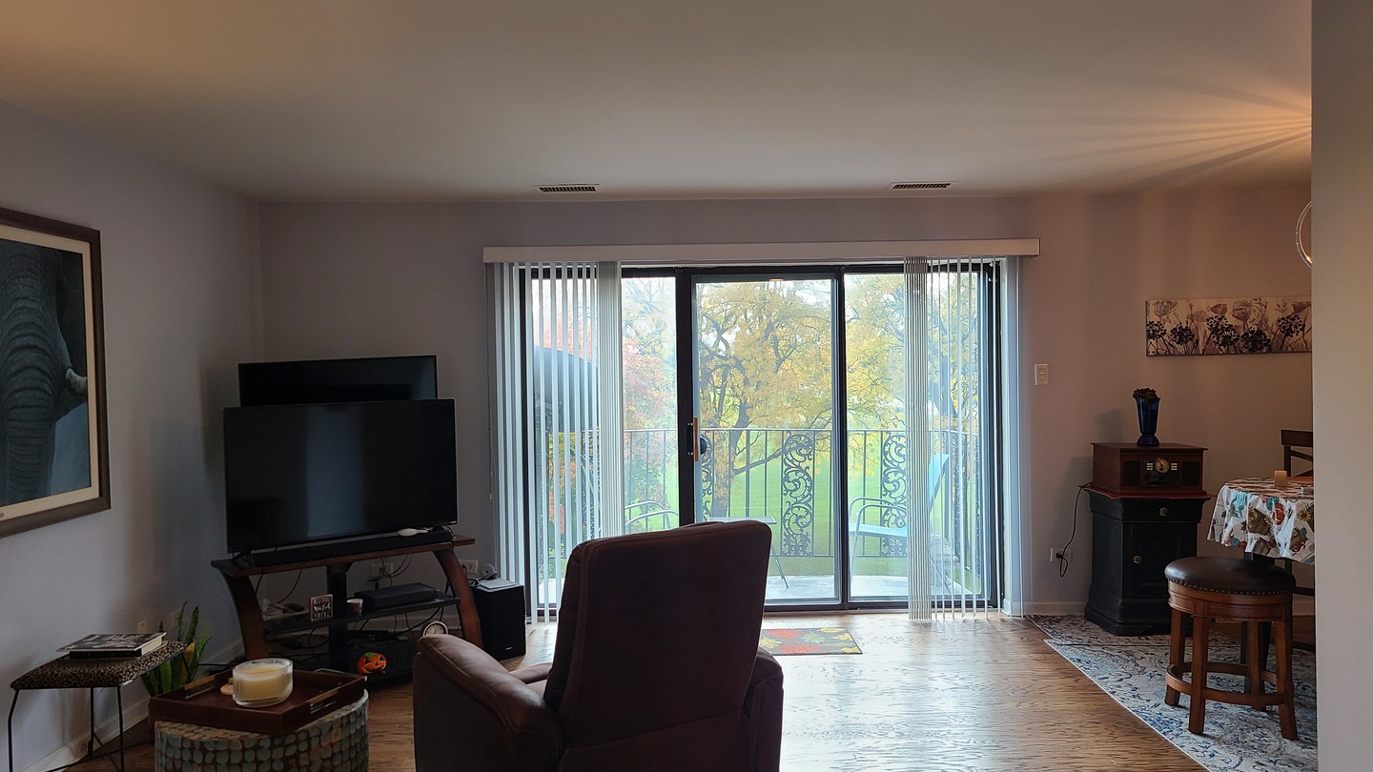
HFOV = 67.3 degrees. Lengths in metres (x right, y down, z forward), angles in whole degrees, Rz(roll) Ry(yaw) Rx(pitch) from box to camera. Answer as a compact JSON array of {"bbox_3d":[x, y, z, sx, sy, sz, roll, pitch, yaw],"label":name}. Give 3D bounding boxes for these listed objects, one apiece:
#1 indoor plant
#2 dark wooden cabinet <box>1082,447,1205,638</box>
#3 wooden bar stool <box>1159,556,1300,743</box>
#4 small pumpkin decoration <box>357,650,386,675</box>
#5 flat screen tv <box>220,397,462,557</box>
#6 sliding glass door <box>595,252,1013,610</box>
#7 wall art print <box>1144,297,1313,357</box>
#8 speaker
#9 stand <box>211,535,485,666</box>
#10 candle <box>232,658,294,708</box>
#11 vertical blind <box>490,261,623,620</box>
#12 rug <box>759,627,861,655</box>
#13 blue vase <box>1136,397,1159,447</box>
[{"bbox_3d":[-2.055,1.172,4.155,0.260,0.560,0.250,-1,1,-2],"label":"indoor plant"},{"bbox_3d":[2.539,0.834,5.743,0.490,0.990,0.460,-1,1,-2],"label":"dark wooden cabinet"},{"bbox_3d":[2.165,1.031,4.113,0.470,0.620,0.470,-1,1,18],"label":"wooden bar stool"},{"bbox_3d":[-1.509,1.314,4.939,0.135,0.112,0.085,-2,1,-41],"label":"small pumpkin decoration"},{"bbox_3d":[-1.635,0.416,4.972,1.125,0.660,0.080,-2,2,-41],"label":"flat screen tv"},{"bbox_3d":[0.540,0.296,6.010,2.600,2.040,0.120,-1,1,0],"label":"sliding glass door"},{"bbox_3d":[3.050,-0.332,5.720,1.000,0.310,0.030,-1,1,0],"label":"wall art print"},{"bbox_3d":[-1.000,1.196,5.290,0.190,0.340,0.300,-2,2,-42],"label":"speaker"},{"bbox_3d":[-1.588,1.113,4.943,1.160,0.630,0.480,-2,1,-41],"label":"stand"},{"bbox_3d":[-1.080,0.761,2.630,0.145,0.080,0.145,-1,1,-18],"label":"candle"},{"bbox_3d":[-0.727,0.320,5.800,0.740,2.030,0.090,-1,1,-2],"label":"vertical blind"},{"bbox_3d":[0.493,1.372,5.508,0.800,0.010,0.505,-1,1,0],"label":"rug"},{"bbox_3d":[2.566,0.205,5.733,0.122,0.260,0.122,-1,1,-2],"label":"blue vase"}]

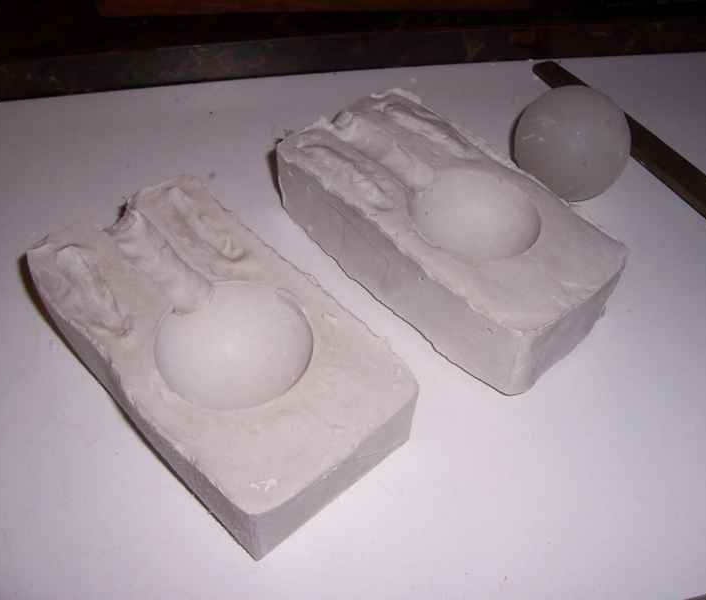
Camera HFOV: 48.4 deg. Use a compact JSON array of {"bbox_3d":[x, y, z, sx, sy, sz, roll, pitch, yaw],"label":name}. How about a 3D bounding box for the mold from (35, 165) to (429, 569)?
[{"bbox_3d":[-0.063,0.022,0.376,0.095,0.046,0.180,-33,58,-27],"label":"mold"}]

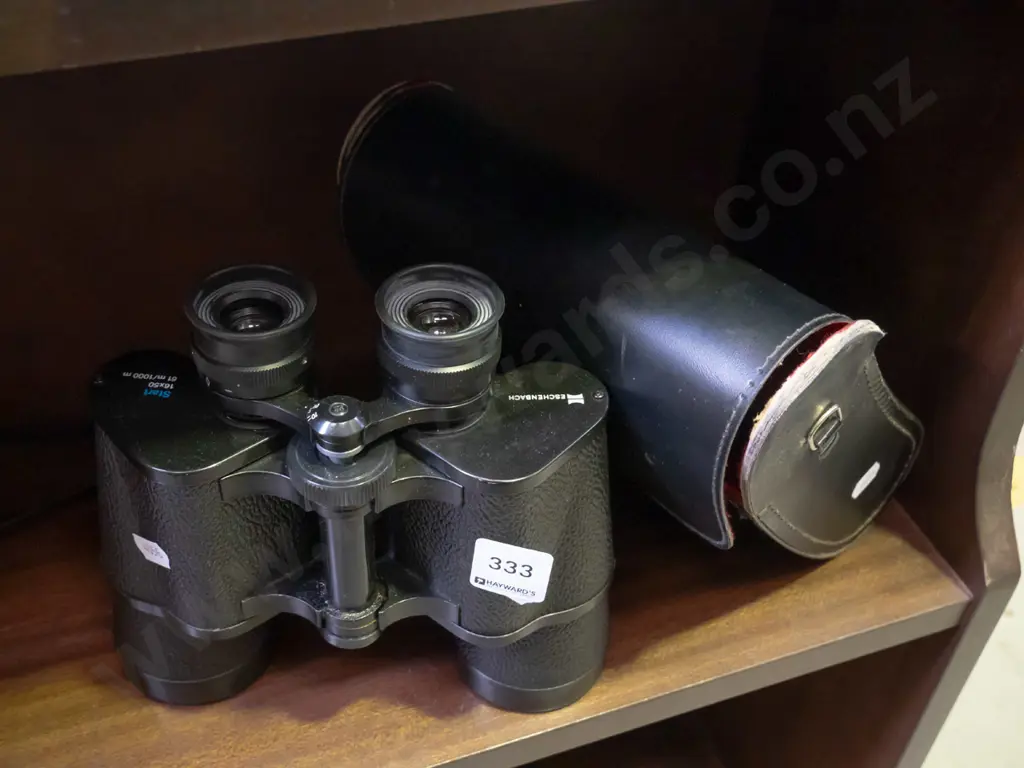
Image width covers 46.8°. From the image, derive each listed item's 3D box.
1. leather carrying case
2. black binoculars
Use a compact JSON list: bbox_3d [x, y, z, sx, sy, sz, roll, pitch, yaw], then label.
[{"bbox_3d":[0.046,-0.019,0.510,0.216,0.182,0.092,37,93,33],"label":"leather carrying case"},{"bbox_3d":[-0.052,0.036,0.415,0.182,0.171,0.072,2,40,-2],"label":"black binoculars"}]

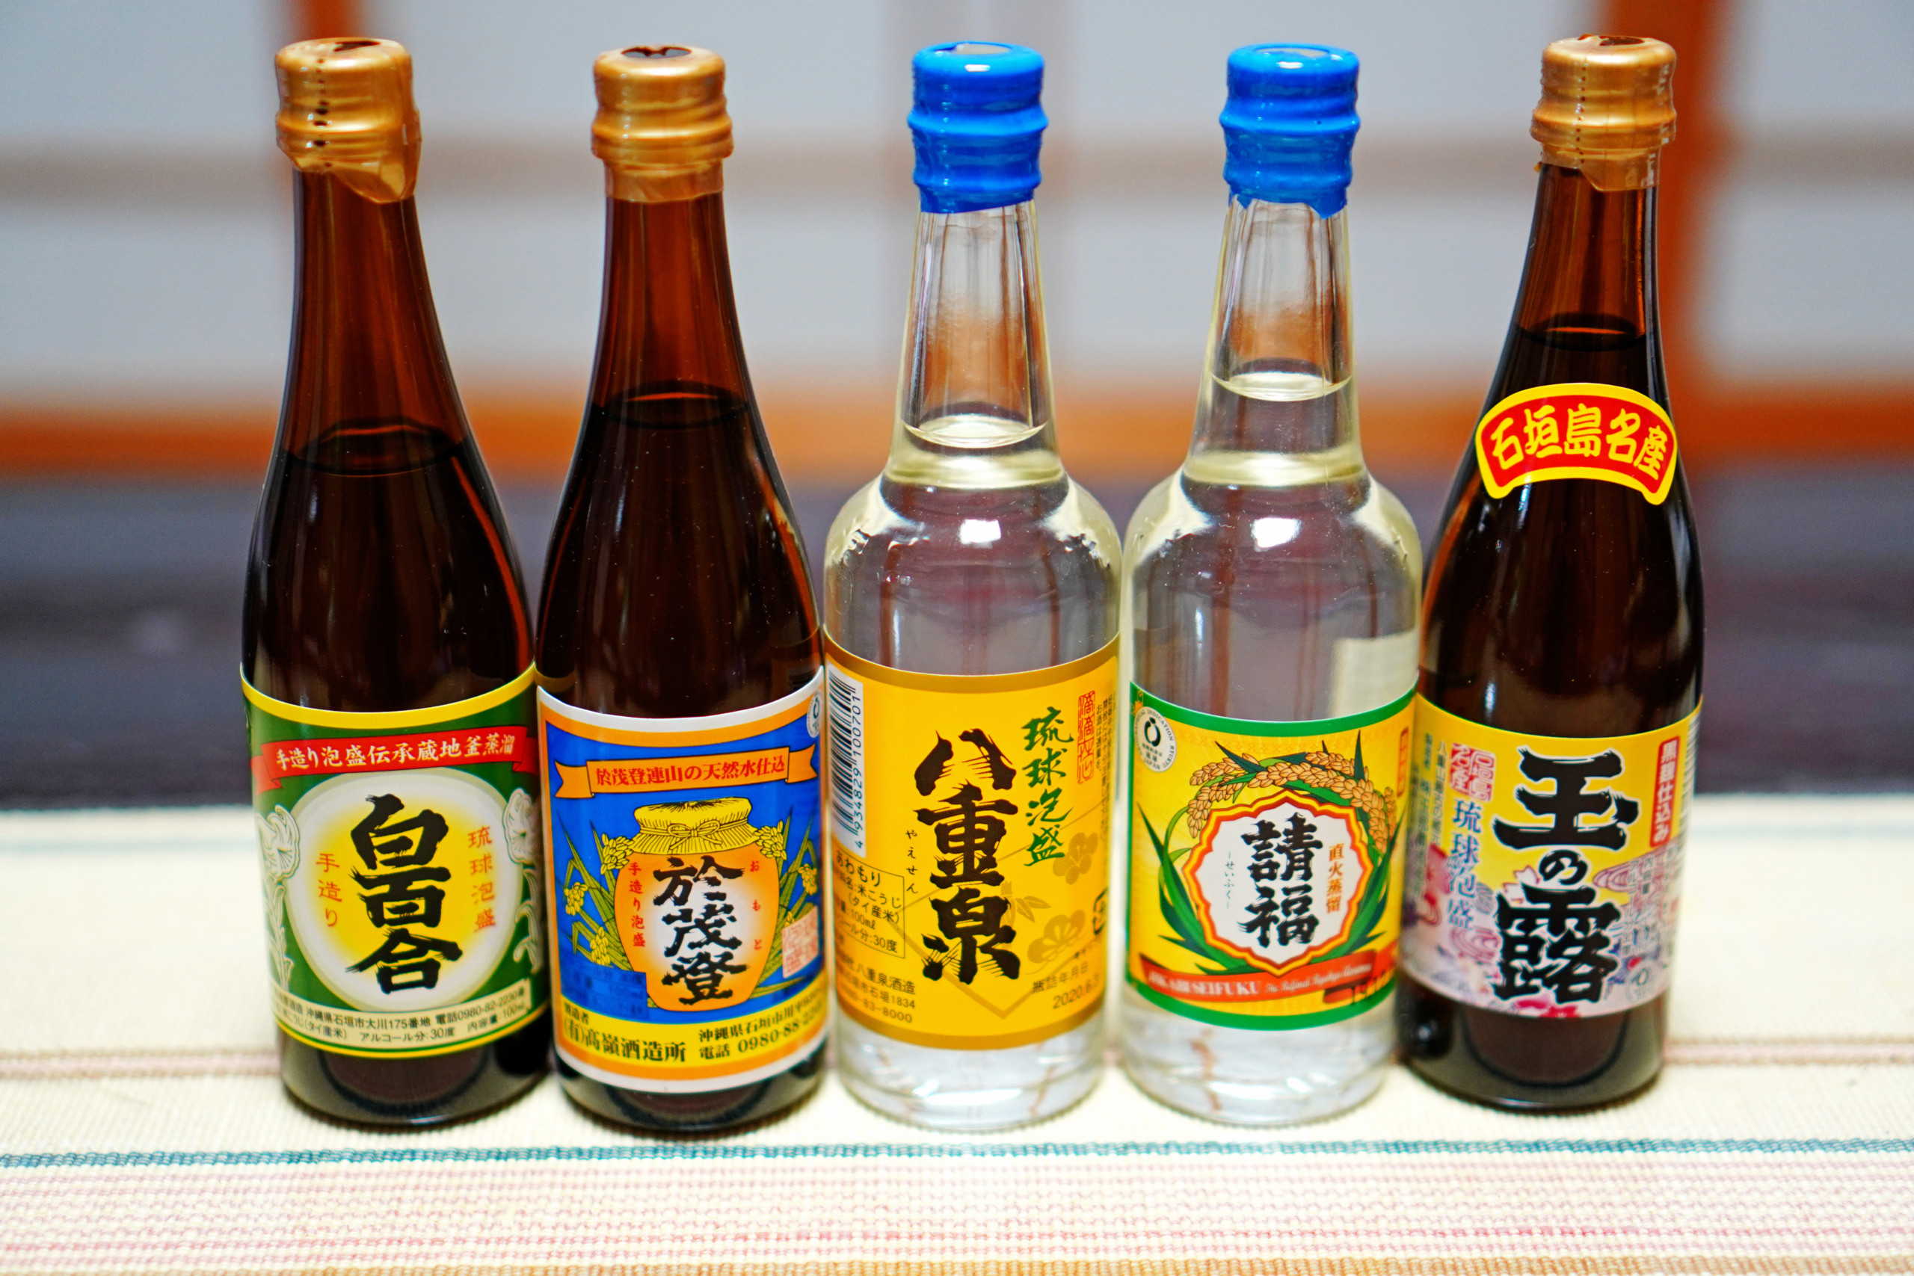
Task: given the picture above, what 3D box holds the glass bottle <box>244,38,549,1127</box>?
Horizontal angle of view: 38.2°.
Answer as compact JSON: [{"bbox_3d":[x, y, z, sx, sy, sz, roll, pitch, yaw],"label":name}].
[{"bbox_3d":[-0.089,-0.008,0.429,0.045,0.165,0.045,-4,20,-12],"label":"glass bottle"}]

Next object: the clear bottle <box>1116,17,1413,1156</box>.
[{"bbox_3d":[0.049,-0.008,0.429,0.046,0.165,0.046,2,20,6],"label":"clear bottle"}]

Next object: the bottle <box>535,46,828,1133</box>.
[{"bbox_3d":[-0.043,-0.007,0.426,0.045,0.165,0.045,-2,20,-6],"label":"bottle"}]

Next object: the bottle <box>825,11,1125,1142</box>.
[{"bbox_3d":[0.003,-0.007,0.428,0.046,0.165,0.046,0,20,0],"label":"bottle"}]

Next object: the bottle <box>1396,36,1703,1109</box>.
[{"bbox_3d":[0.096,-0.009,0.433,0.044,0.165,0.044,5,20,12],"label":"bottle"}]

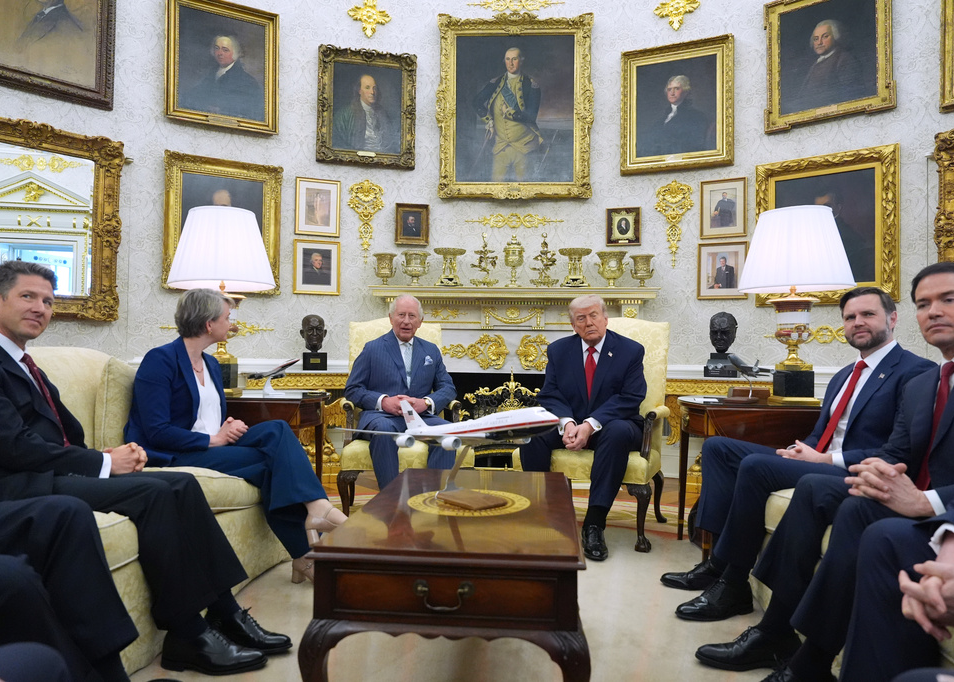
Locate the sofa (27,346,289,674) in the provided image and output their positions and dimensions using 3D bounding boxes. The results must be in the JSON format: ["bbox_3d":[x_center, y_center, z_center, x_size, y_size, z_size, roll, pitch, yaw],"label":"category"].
[{"bbox_3d":[-1.470,0.505,2.171,0.970,0.980,2.200,1,-1,4],"label":"sofa"}]

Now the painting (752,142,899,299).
[{"bbox_3d":[2.368,-0.757,4.658,0.885,1.020,0.090,0,-2,39],"label":"painting"}]

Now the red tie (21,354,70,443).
[{"bbox_3d":[-1.312,0.208,2.100,0.050,0.420,0.085,-26,-1,6],"label":"red tie"}]

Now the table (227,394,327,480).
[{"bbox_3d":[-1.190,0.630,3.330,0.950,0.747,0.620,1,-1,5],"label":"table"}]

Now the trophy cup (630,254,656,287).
[{"bbox_3d":[1.295,-0.546,5.340,0.198,0.262,0.190,1,-1,5],"label":"trophy cup"}]

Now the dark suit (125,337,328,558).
[{"bbox_3d":[-1.080,0.439,2.870,0.850,0.920,0.500,0,-1,21],"label":"dark suit"}]

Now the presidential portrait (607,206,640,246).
[{"bbox_3d":[1.184,-0.916,5.500,0.272,0.308,0.045,1,-1,16],"label":"presidential portrait"}]

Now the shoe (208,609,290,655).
[{"bbox_3d":[-0.752,0.945,2.232,0.300,0.118,0.105,1,-1,2],"label":"shoe"}]

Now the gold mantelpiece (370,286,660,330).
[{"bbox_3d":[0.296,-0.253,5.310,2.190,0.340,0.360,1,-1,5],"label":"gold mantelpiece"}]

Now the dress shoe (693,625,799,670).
[{"bbox_3d":[0.830,0.934,2.093,0.315,0.110,0.110,1,-1,3],"label":"dress shoe"}]

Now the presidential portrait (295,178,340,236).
[{"bbox_3d":[-1.266,-1.062,5.440,0.348,0.455,0.030,1,-1,-21],"label":"presidential portrait"}]

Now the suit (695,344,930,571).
[{"bbox_3d":[1.310,0.457,2.630,0.870,0.910,0.540,1,-1,-23],"label":"suit"}]

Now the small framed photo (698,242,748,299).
[{"bbox_3d":[1.870,-0.533,5.191,0.366,0.439,0.030,0,-1,29],"label":"small framed photo"}]

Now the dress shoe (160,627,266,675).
[{"bbox_3d":[-0.793,0.930,2.065,0.314,0.122,0.112,1,-1,-1],"label":"dress shoe"}]

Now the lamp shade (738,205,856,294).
[{"bbox_3d":[1.584,-0.453,3.400,0.540,0.390,0.540,1,-1,4],"label":"lamp shade"}]

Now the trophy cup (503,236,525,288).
[{"bbox_3d":[0.291,-0.607,5.300,0.165,0.410,0.165,1,-1,5],"label":"trophy cup"}]

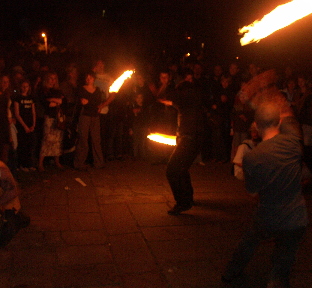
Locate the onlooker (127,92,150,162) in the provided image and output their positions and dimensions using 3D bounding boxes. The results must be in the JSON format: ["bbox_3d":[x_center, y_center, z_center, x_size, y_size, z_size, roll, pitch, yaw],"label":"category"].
[{"bbox_3d":[-0.317,-0.324,8.213,0.360,1.262,0.270,-1,9,-6],"label":"onlooker"}]

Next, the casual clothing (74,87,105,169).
[{"bbox_3d":[-1.171,-0.279,7.560,0.520,1.440,0.320,-1,9,-7],"label":"casual clothing"}]

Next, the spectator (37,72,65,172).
[{"bbox_3d":[-1.804,-0.385,7.442,0.440,1.633,0.340,-5,10,-26],"label":"spectator"}]

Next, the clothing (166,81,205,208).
[{"bbox_3d":[0.358,0.006,5.303,0.420,1.553,0.430,-4,10,-24],"label":"clothing"}]

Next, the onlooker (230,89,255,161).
[{"bbox_3d":[1.659,-0.341,8.190,0.460,1.409,0.320,2,9,11],"label":"onlooker"}]

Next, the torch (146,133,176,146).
[{"bbox_3d":[0.065,-0.054,5.150,0.360,0.170,0.160,0,9,0],"label":"torch"}]

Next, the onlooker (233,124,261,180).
[{"bbox_3d":[1.555,0.128,6.691,0.580,0.865,0.620,4,10,24],"label":"onlooker"}]

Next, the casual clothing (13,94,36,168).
[{"bbox_3d":[-2.247,-0.226,7.428,0.400,1.242,0.260,-4,10,-23],"label":"casual clothing"}]

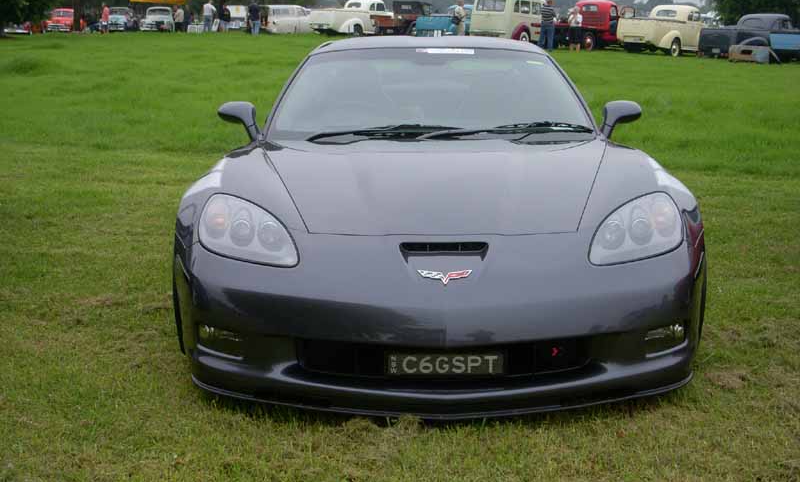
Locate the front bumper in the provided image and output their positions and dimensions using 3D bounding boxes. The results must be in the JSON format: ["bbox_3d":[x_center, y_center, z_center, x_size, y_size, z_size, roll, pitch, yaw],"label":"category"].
[{"bbox_3d":[0.142,0.275,3.608,1.880,0.530,0.620,0,12,0],"label":"front bumper"}]

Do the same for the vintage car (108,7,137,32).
[{"bbox_3d":[-17.059,-13.616,66.513,1.700,1.550,4.400,-1,12,-6],"label":"vintage car"}]

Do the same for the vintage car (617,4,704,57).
[{"bbox_3d":[9.508,-7.314,36.925,4.800,1.720,1.750,-11,17,-43],"label":"vintage car"}]

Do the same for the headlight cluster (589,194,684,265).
[{"bbox_3d":[0.832,-0.043,3.816,0.370,0.200,0.380,0,12,0],"label":"headlight cluster"}]

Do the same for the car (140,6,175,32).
[{"bbox_3d":[-14.947,-13.820,67.094,1.720,1.560,4.400,-1,12,-6],"label":"car"}]

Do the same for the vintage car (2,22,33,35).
[{"bbox_3d":[-21.470,-12.573,62.033,1.720,1.450,4.300,-1,12,-6],"label":"vintage car"}]

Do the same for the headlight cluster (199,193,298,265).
[{"bbox_3d":[-0.535,-0.043,3.816,0.370,0.200,0.380,0,12,0],"label":"headlight cluster"}]

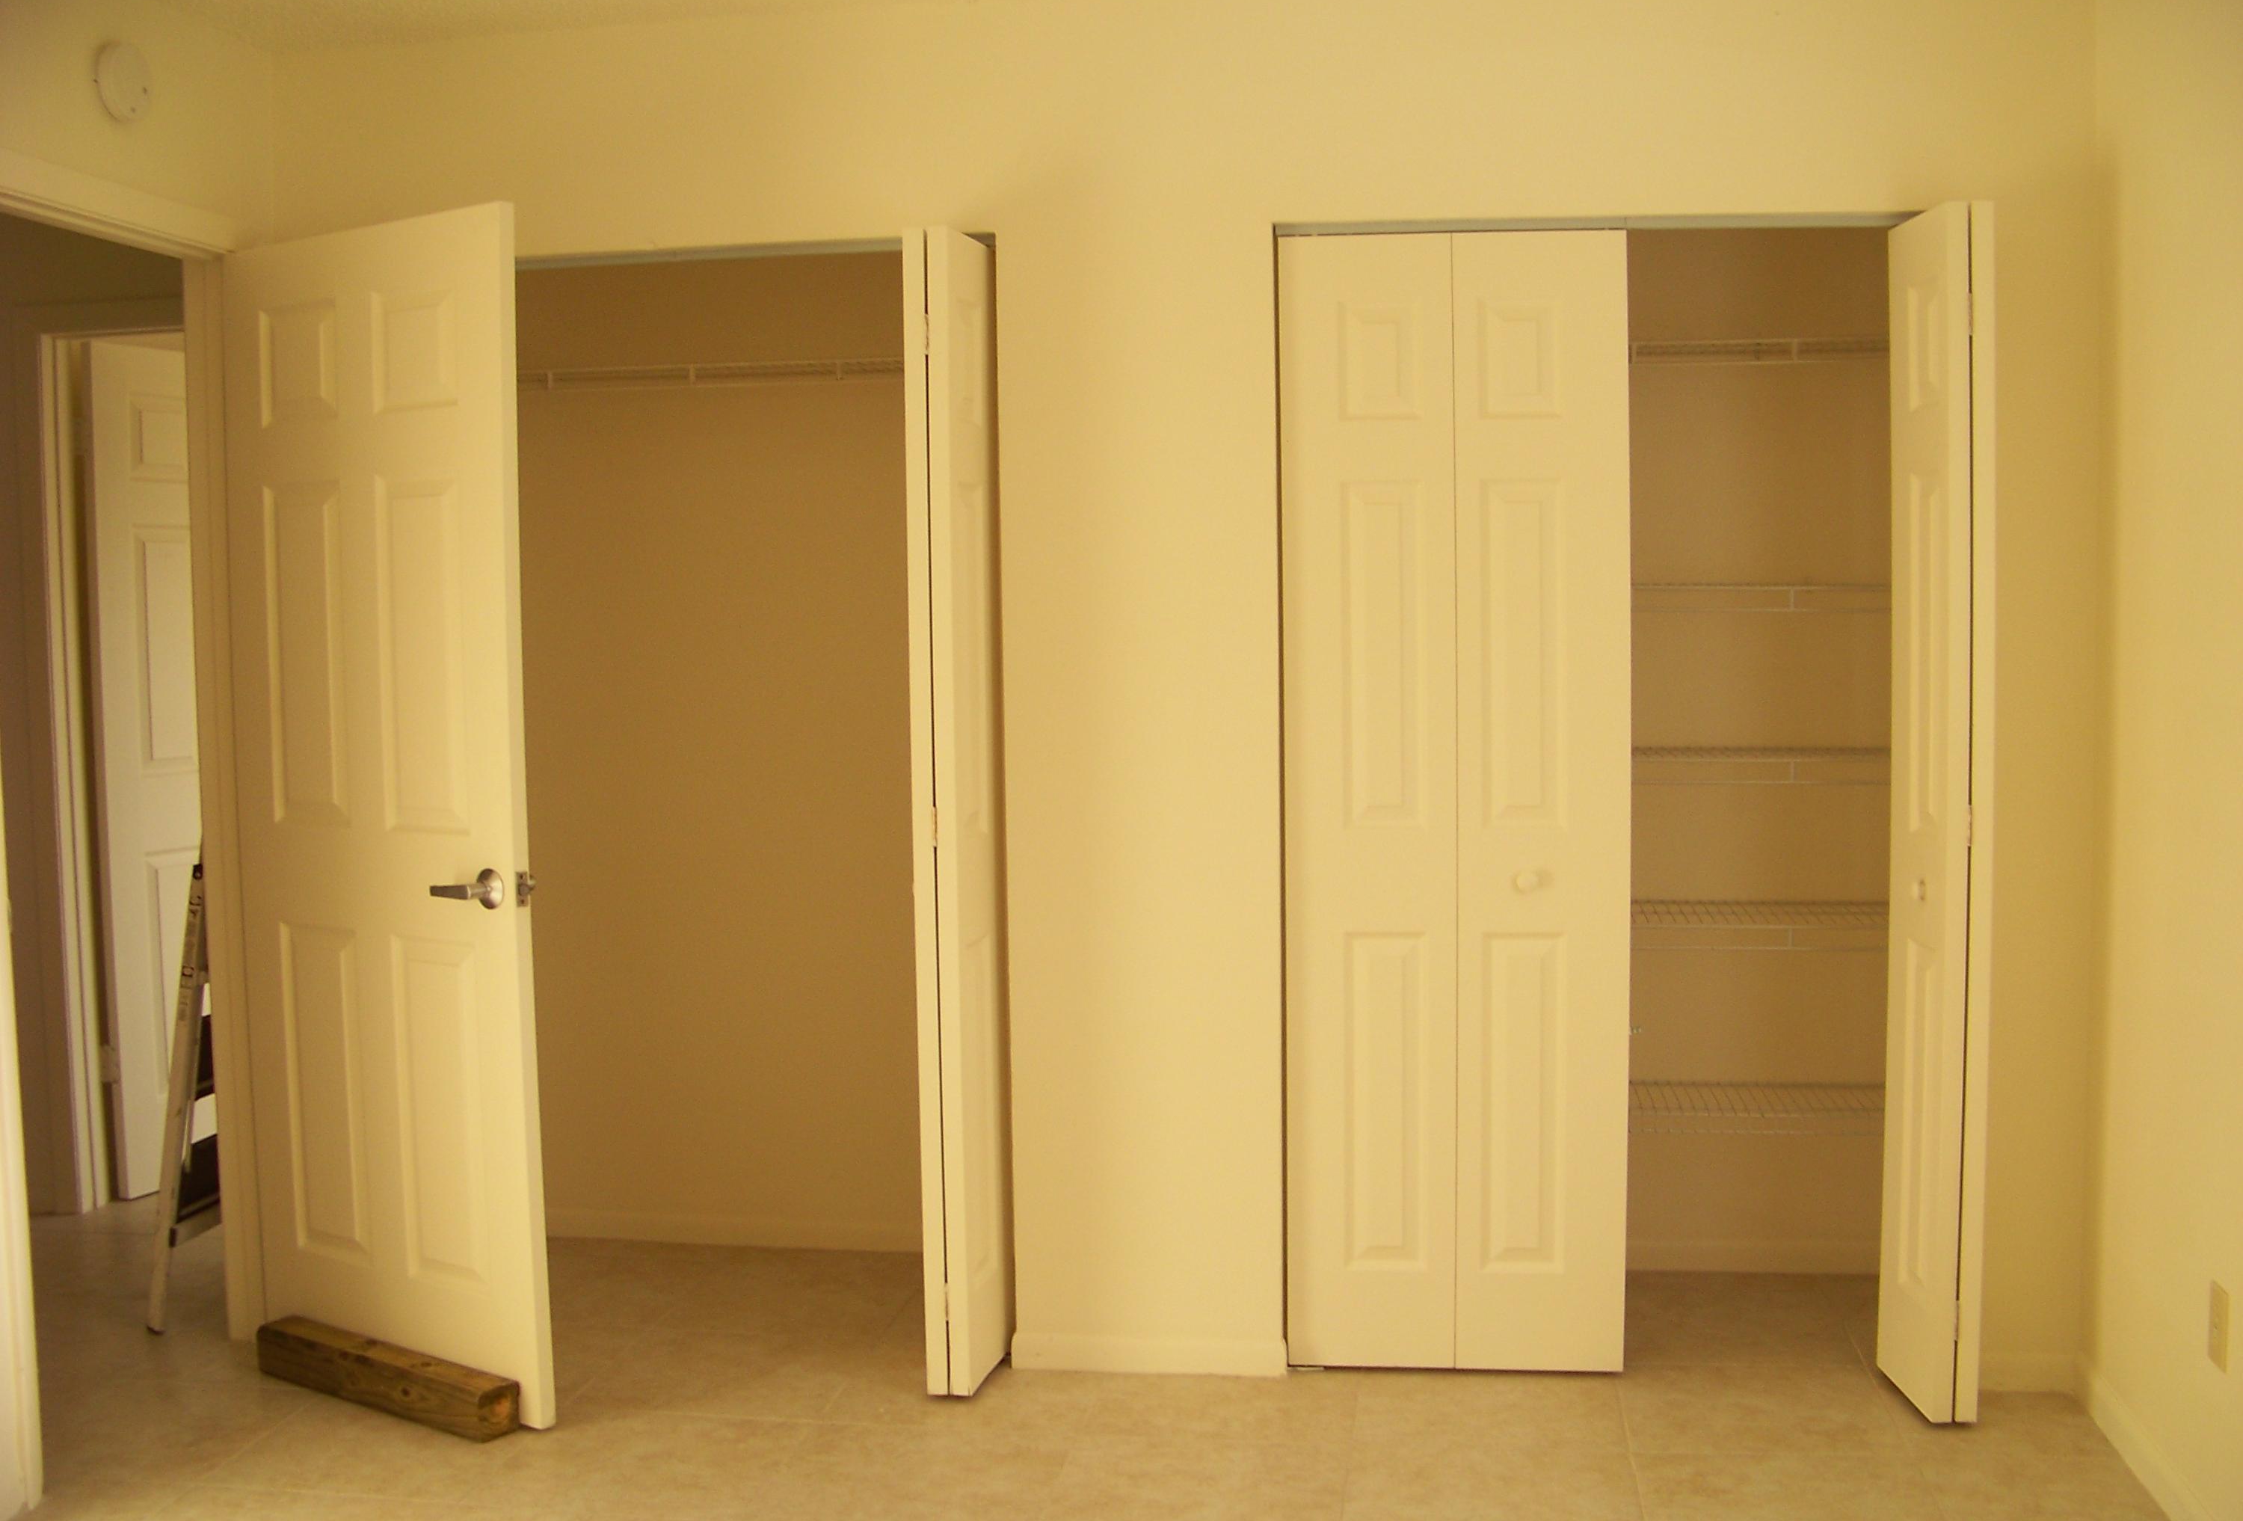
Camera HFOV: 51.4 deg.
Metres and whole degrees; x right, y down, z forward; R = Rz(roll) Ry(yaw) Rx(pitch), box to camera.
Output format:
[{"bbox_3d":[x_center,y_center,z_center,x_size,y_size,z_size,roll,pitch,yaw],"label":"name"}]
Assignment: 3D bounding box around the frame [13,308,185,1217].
[{"bbox_3d":[-2.033,0.013,5.202,0.880,2.100,0.130,0,4,9],"label":"frame"}]

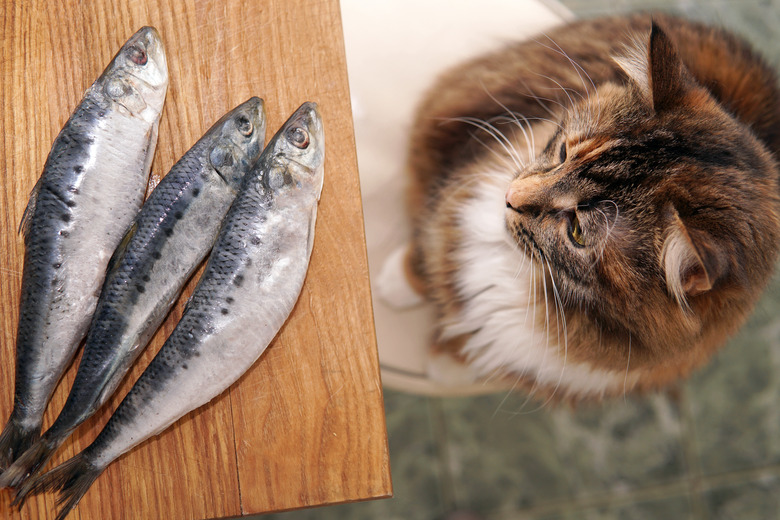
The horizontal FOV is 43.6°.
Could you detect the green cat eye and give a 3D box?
[{"bbox_3d":[0.094,-0.015,0.490,0.009,0.014,0.018,-24,91,-20],"label":"green cat eye"}]

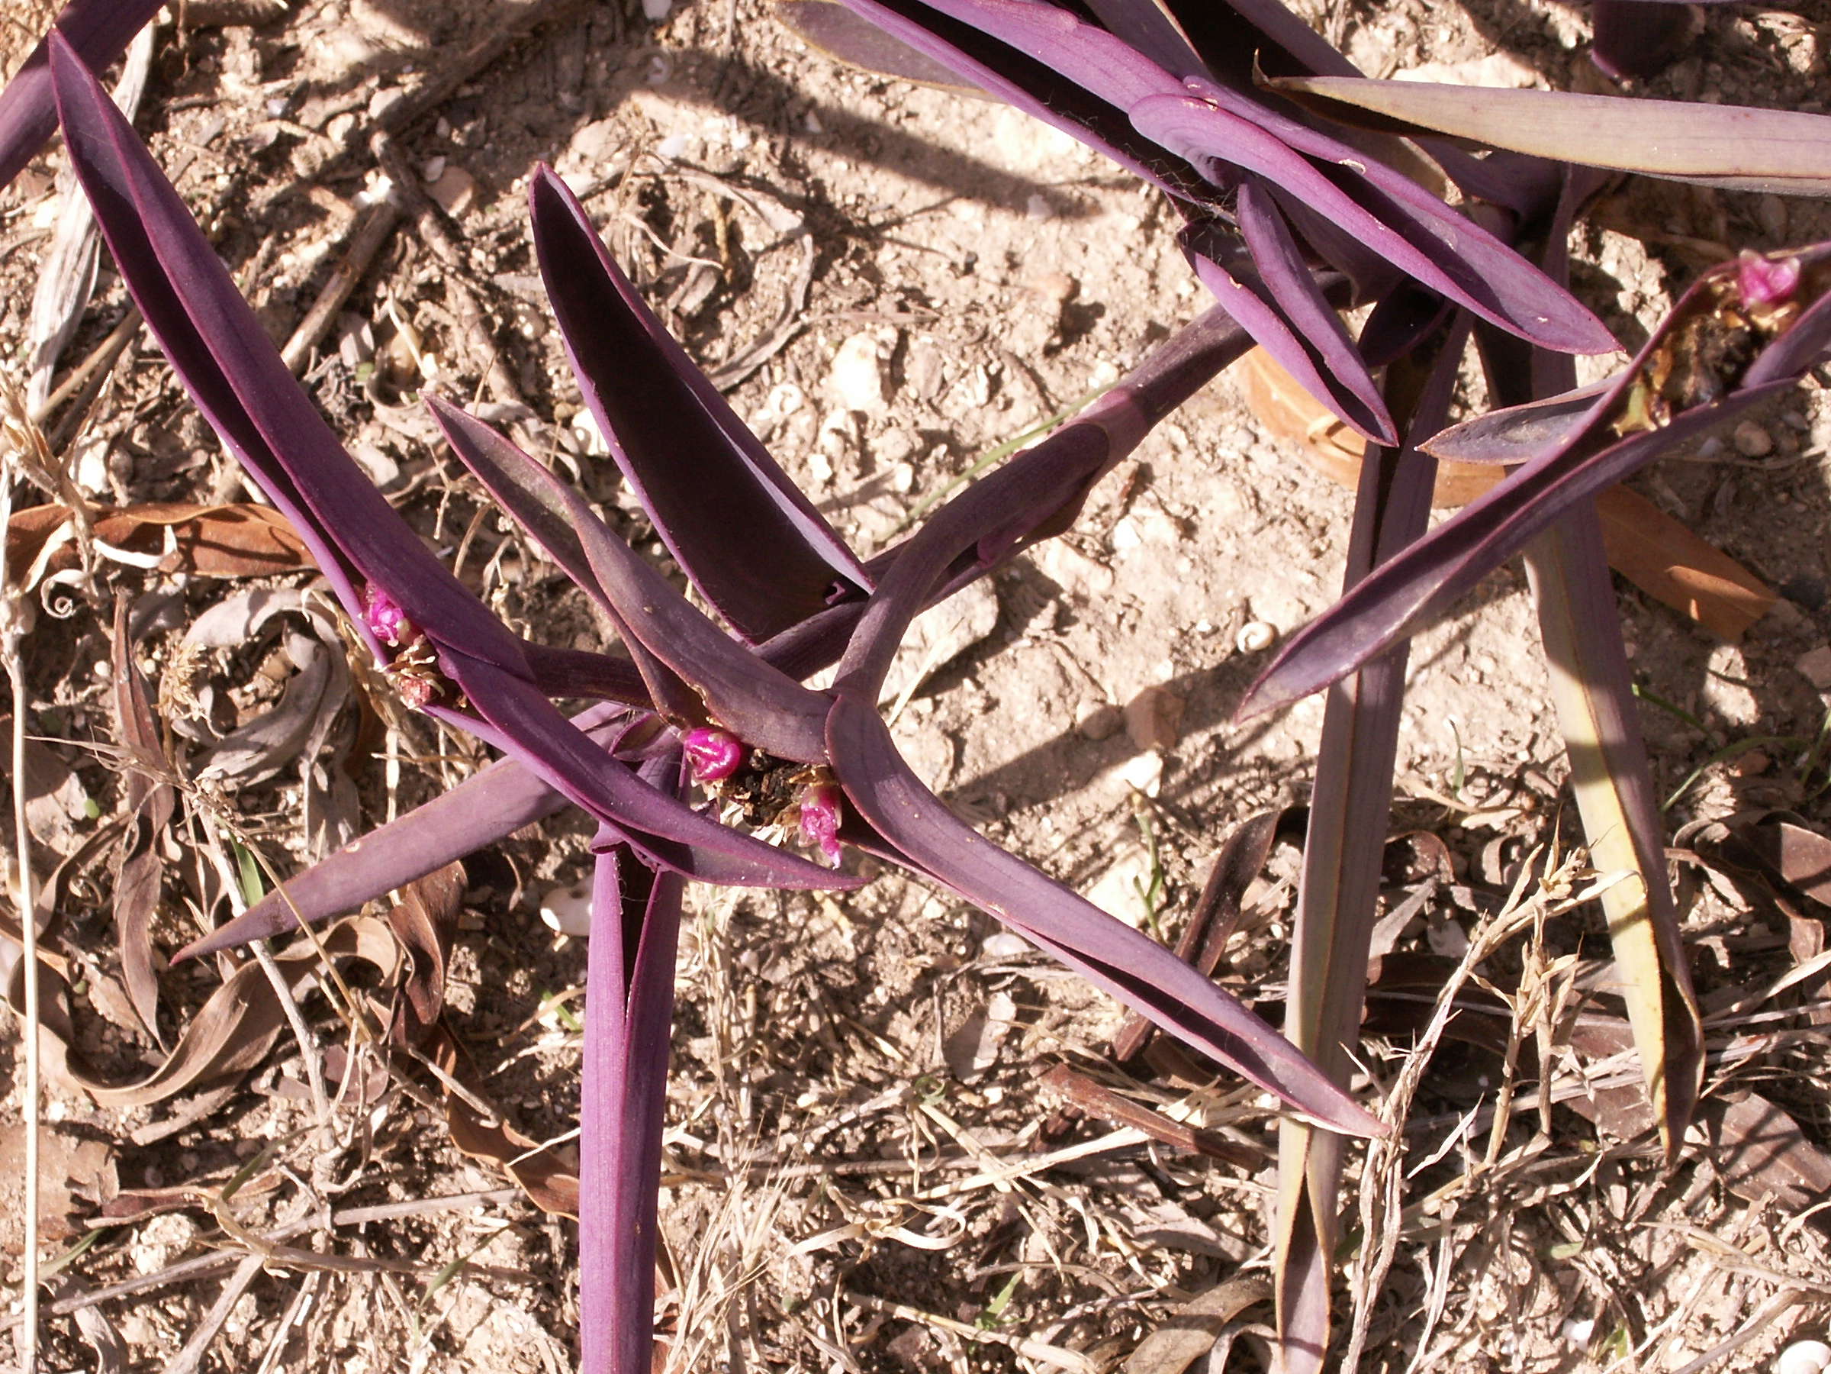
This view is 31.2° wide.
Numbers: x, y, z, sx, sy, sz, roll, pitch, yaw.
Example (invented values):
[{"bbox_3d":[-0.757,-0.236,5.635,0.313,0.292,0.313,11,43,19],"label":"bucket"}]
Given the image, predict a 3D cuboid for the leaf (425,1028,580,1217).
[{"bbox_3d":[-0.059,0.066,0.494,0.010,0.008,0.039,-41,71,-17],"label":"leaf"}]

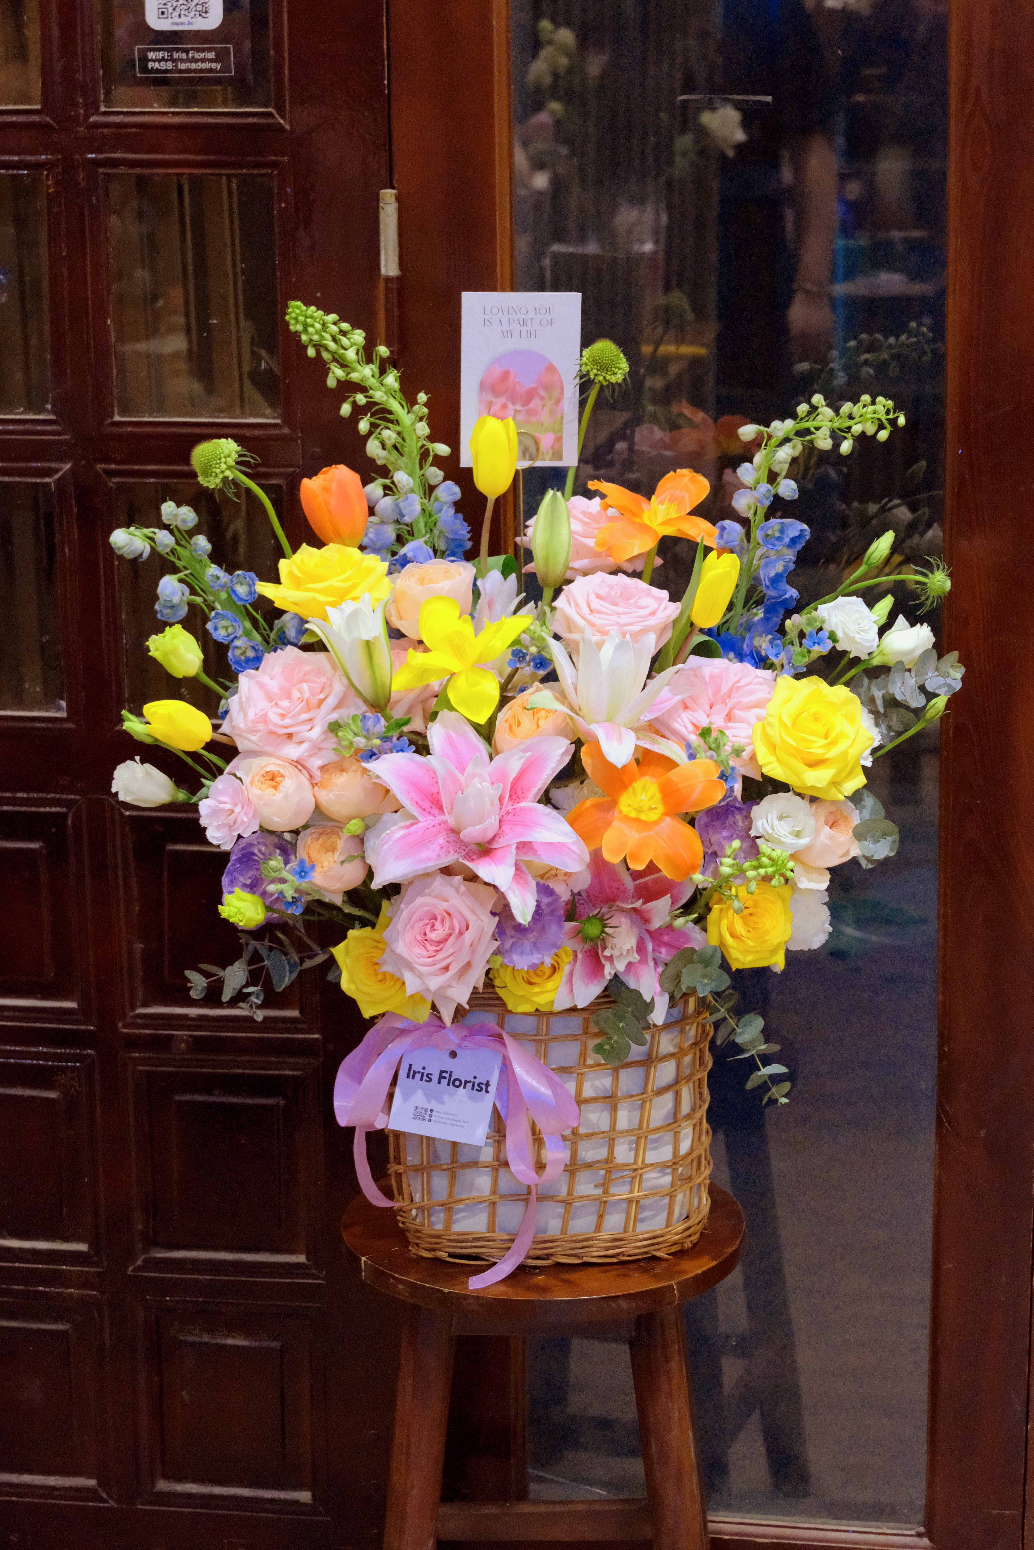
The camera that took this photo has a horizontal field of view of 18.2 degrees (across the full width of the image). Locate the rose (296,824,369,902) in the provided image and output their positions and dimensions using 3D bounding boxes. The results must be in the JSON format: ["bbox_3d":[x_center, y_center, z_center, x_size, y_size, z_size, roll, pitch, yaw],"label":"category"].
[{"bbox_3d":[-0.142,0.067,2.480,0.056,0.056,0.053,-21,-34,15],"label":"rose"}]

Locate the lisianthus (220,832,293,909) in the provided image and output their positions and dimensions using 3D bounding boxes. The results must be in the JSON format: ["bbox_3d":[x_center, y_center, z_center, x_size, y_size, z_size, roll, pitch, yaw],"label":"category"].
[{"bbox_3d":[-0.202,0.080,2.521,0.060,0.066,0.050,0,2,25],"label":"lisianthus"}]

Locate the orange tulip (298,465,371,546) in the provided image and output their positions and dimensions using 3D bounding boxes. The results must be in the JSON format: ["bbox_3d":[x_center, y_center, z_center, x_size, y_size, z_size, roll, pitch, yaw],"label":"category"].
[{"bbox_3d":[-0.141,-0.207,2.500,0.050,0.066,0.050,-12,13,0],"label":"orange tulip"}]

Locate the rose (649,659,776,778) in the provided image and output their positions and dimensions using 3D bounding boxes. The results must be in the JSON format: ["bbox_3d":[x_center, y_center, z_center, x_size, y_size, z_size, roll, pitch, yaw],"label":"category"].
[{"bbox_3d":[0.148,-0.043,2.443,0.100,0.098,0.070,1,-12,-6],"label":"rose"}]

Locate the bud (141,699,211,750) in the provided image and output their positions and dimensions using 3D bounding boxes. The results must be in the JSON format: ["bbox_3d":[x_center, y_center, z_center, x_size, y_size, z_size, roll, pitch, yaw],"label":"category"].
[{"bbox_3d":[-0.260,-0.038,2.470,0.055,0.038,0.038,18,0,-12],"label":"bud"}]

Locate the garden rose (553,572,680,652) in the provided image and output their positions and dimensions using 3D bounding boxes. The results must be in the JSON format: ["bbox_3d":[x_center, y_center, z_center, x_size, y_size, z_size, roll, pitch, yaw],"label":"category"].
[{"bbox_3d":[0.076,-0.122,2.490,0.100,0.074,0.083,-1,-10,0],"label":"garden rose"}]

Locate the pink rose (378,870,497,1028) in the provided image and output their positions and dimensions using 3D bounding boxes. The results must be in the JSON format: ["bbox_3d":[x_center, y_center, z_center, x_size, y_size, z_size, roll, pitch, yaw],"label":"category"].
[{"bbox_3d":[-0.060,0.134,2.489,0.093,0.118,0.075,1,6,8],"label":"pink rose"}]

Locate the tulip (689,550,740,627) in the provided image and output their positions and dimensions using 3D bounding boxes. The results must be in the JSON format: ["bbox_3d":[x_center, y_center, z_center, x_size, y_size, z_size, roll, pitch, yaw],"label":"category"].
[{"bbox_3d":[0.154,-0.144,2.510,0.034,0.062,0.034,20,12,0],"label":"tulip"}]

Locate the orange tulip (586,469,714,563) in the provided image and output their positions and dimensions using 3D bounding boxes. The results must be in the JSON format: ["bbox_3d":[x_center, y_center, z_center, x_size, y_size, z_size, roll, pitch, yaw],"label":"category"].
[{"bbox_3d":[0.107,-0.203,2.542,0.102,0.070,0.090,-1,13,0],"label":"orange tulip"}]

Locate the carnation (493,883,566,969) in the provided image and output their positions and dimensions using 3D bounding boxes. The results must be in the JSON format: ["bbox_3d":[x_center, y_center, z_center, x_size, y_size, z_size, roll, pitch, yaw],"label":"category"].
[{"bbox_3d":[0.010,0.119,2.540,0.060,0.068,0.045,-1,3,0],"label":"carnation"}]

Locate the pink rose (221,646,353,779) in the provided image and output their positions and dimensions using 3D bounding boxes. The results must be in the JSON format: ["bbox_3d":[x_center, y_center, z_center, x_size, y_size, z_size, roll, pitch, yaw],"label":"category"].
[{"bbox_3d":[-0.176,-0.048,2.501,0.100,0.098,0.068,3,-11,15],"label":"pink rose"}]

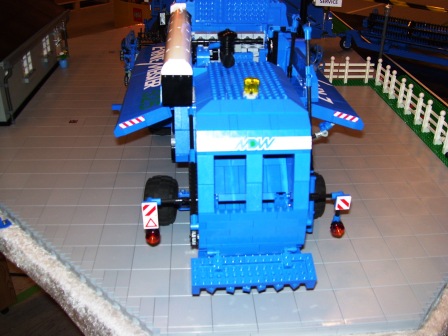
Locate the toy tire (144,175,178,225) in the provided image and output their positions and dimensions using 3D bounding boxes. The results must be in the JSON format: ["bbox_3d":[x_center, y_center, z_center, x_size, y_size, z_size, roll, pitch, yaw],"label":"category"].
[{"bbox_3d":[-0.086,0.044,0.641,0.040,0.069,0.069,2,29,2],"label":"toy tire"}]

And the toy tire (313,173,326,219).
[{"bbox_3d":[0.119,0.039,0.657,0.040,0.069,0.069,1,29,0],"label":"toy tire"}]

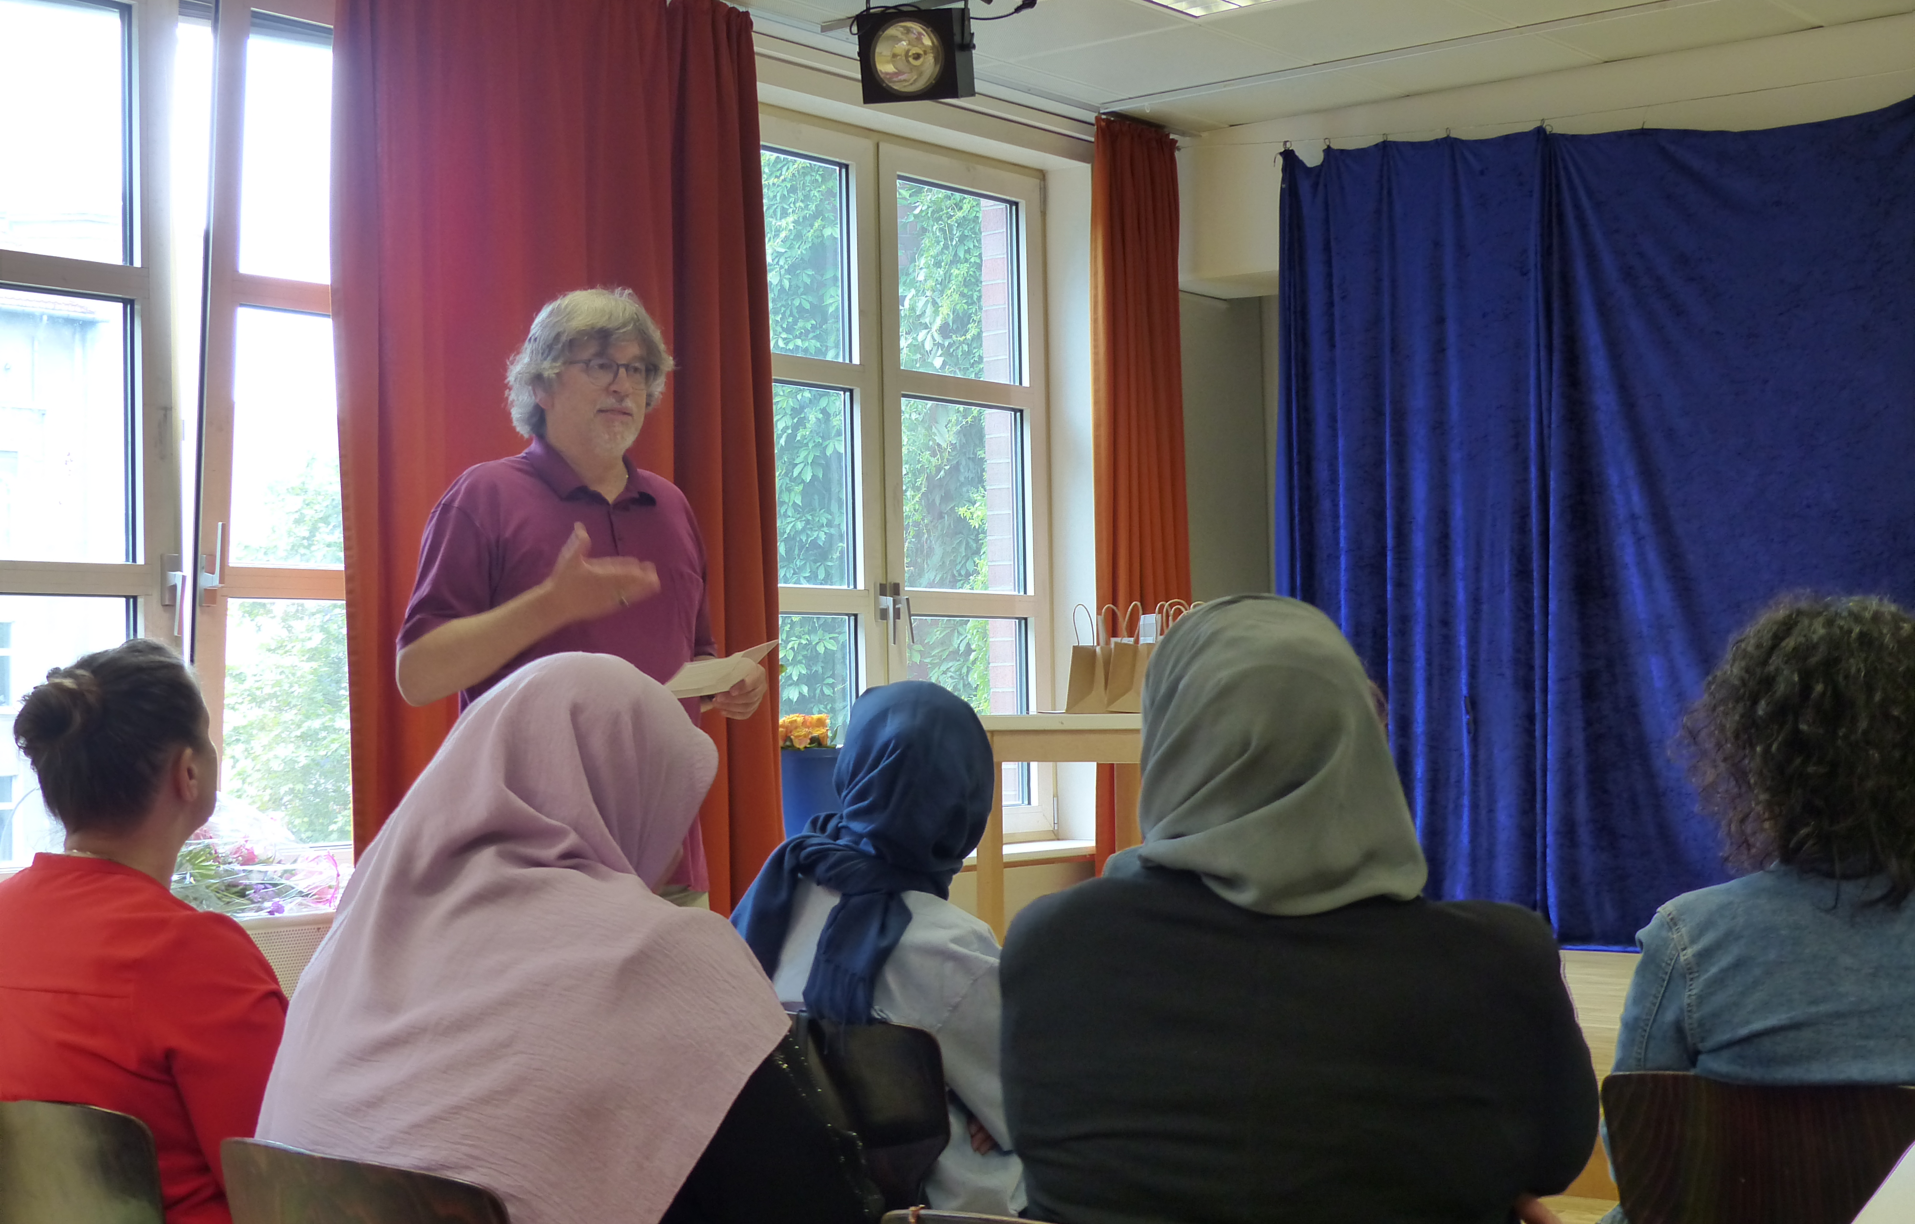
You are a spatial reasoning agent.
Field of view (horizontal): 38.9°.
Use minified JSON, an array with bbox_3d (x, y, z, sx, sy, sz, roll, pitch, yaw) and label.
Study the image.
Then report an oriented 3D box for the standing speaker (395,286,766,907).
[{"bbox_3d":[-0.534,0.432,3.940,0.580,1.800,0.460,1,-3,-42],"label":"standing speaker"}]

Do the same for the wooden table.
[{"bbox_3d":[0.547,0.622,6.919,0.770,0.730,0.700,-3,-3,39],"label":"wooden table"}]

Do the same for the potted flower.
[{"bbox_3d":[-0.405,0.491,7.439,0.230,0.430,0.230,-1,-2,0],"label":"potted flower"}]

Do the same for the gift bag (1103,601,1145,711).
[{"bbox_3d":[0.462,0.113,6.693,0.115,0.274,0.165,-3,-3,39],"label":"gift bag"}]

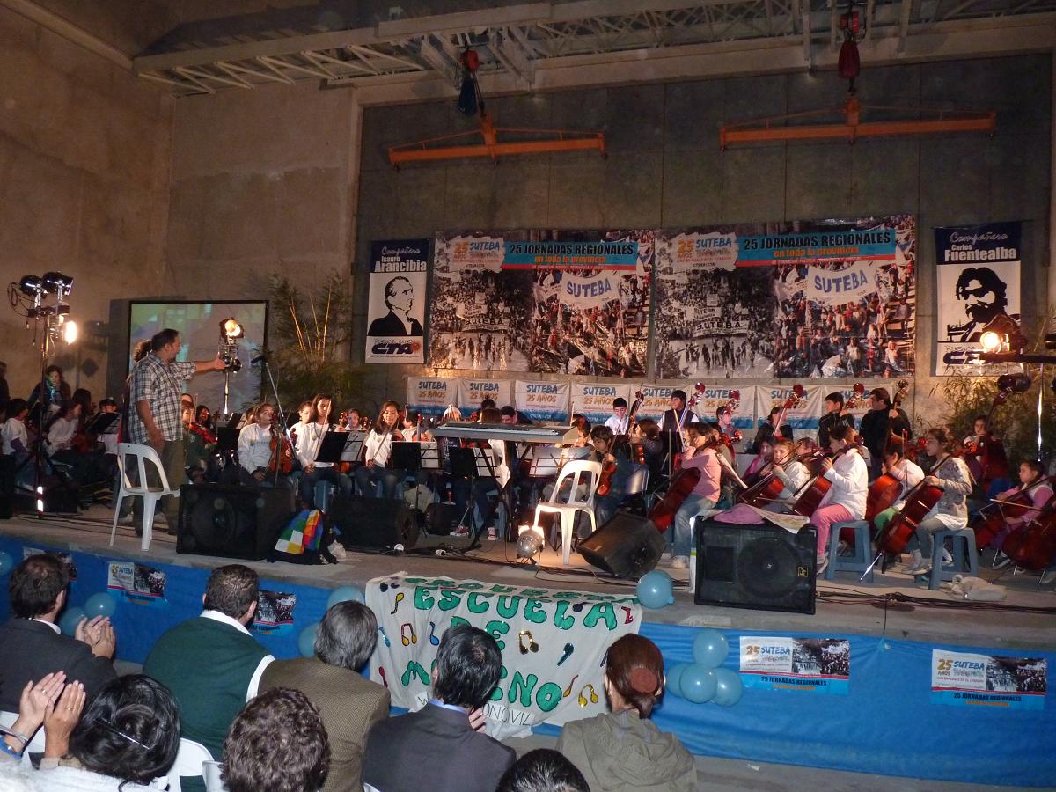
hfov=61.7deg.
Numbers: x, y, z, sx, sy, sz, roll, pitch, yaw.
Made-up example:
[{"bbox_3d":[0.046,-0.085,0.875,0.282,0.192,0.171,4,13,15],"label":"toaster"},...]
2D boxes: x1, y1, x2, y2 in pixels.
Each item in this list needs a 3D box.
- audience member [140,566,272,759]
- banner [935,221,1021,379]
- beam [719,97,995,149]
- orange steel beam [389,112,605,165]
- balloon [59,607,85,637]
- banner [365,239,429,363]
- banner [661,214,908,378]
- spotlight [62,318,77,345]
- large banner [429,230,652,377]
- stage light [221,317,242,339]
[{"bbox_3d":[-1.038,1.234,3.180,0.550,1.283,0.780,1,-2,22],"label":"audience member"},{"bbox_3d":[5.323,-1.132,10.441,0.920,1.800,0.020,2,-3,18],"label":"banner"},{"bbox_3d":[4.039,-3.419,11.033,3.215,0.600,0.160,1,-2,17],"label":"beam"},{"bbox_3d":[-0.484,-3.604,12.423,3.189,0.600,0.160,1,-2,17],"label":"orange steel beam"},{"bbox_3d":[-3.330,1.665,6.500,0.230,0.245,0.230,2,-3,18],"label":"balloon"},{"bbox_3d":[-1.890,-1.364,12.738,0.920,1.800,0.020,2,-3,18],"label":"banner"},{"bbox_3d":[3.459,-1.325,12.146,3.431,2.204,0.040,1,-2,17],"label":"banner"},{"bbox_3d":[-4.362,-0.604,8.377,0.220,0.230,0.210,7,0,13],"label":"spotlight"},{"bbox_3d":[0.145,-1.405,13.162,3.448,2.167,0.040,1,-2,17],"label":"large banner"},{"bbox_3d":[-2.845,-0.655,8.500,0.200,0.210,0.240,4,-3,-29],"label":"stage light"}]

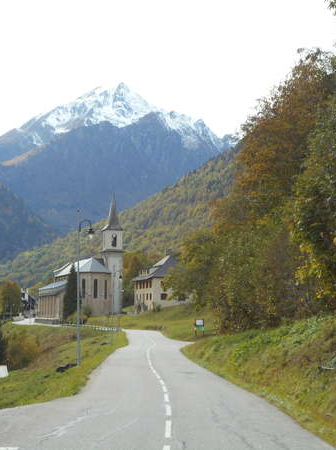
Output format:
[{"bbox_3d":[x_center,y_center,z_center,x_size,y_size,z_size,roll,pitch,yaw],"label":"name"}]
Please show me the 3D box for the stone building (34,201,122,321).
[{"bbox_3d":[-20.000,8.419,239.189,15.200,28.000,29.000,2,-5,-17],"label":"stone building"}]

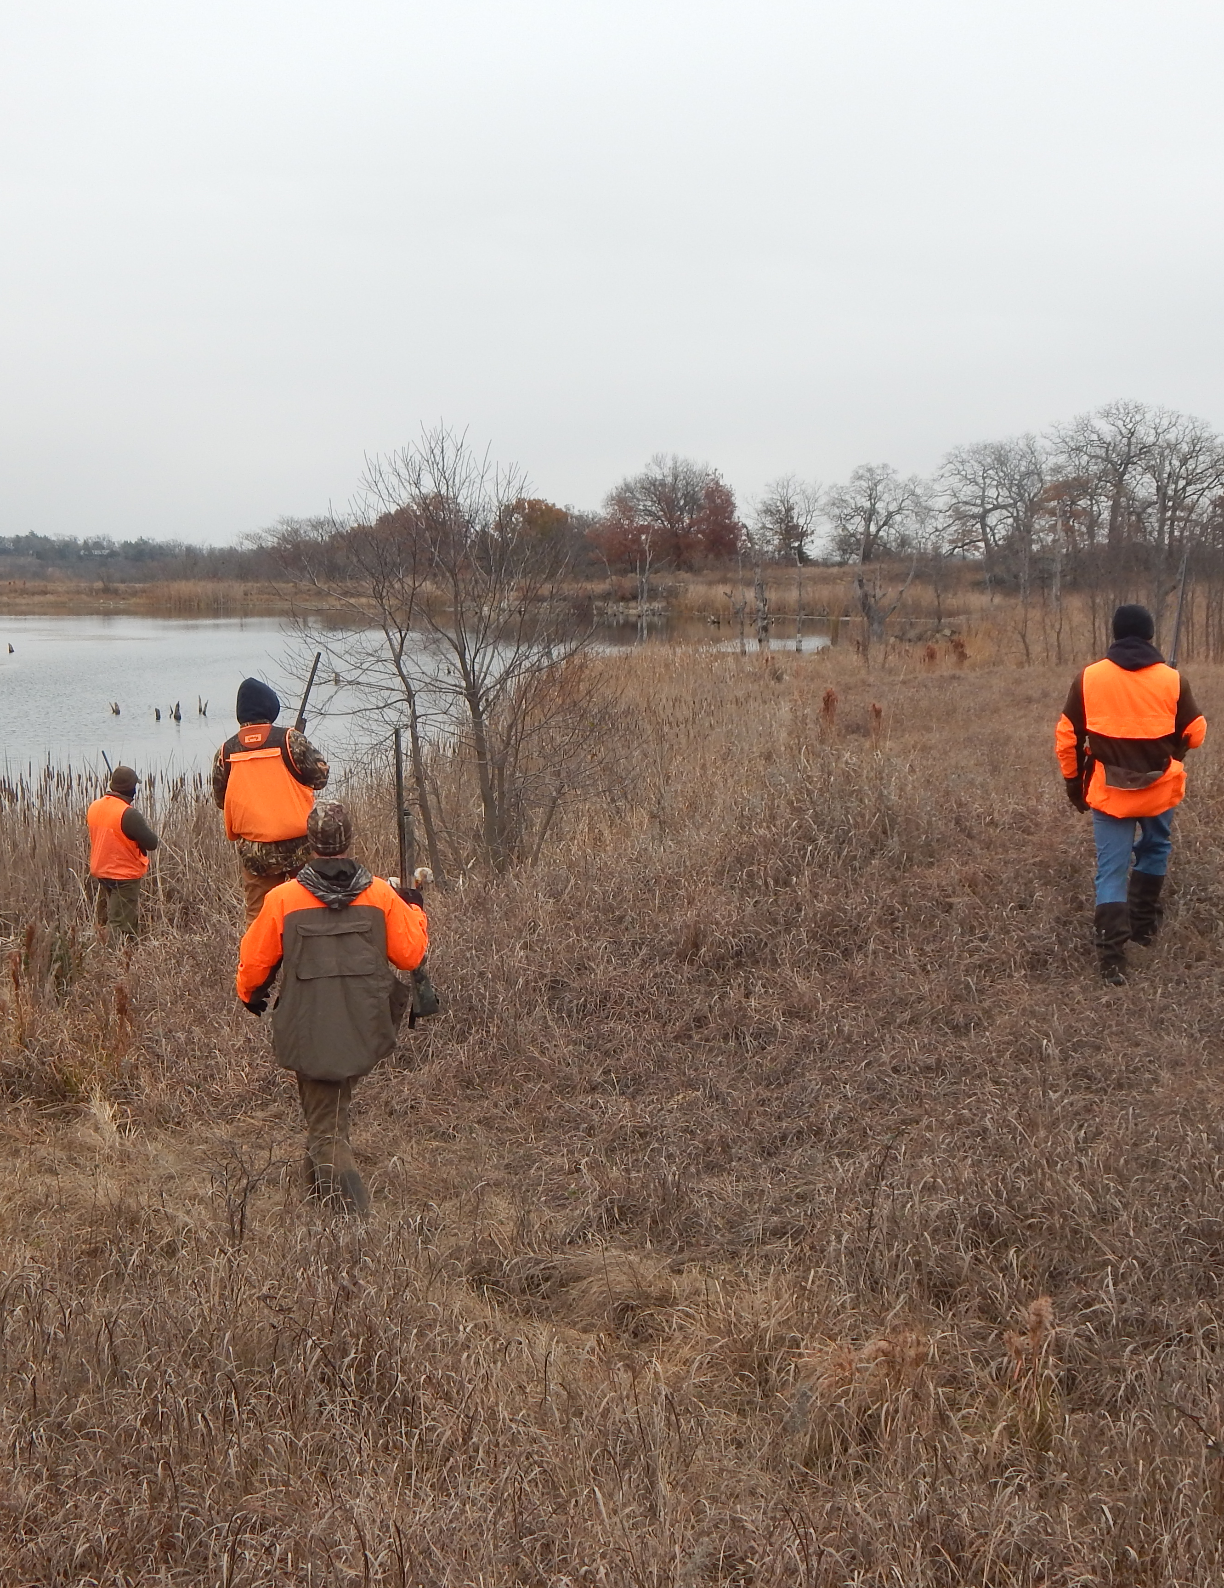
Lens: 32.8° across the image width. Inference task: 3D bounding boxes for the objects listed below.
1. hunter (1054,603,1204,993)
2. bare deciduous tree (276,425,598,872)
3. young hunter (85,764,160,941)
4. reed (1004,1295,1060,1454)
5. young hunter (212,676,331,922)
[{"bbox_3d":[2.397,0.014,9.597,0.660,1.770,0.520,1,6,9],"label":"hunter"},{"bbox_3d":[-1.461,-1.090,17.411,2.600,3.850,2.400,0,6,0],"label":"bare deciduous tree"},{"bbox_3d":[-3.364,0.598,14.288,0.480,1.600,0.450,3,7,28],"label":"young hunter"},{"bbox_3d":[0.903,1.267,4.471,0.120,0.380,0.120,0,6,0],"label":"reed"},{"bbox_3d":[-1.699,0.277,10.394,0.550,1.720,0.480,1,6,8],"label":"young hunter"}]

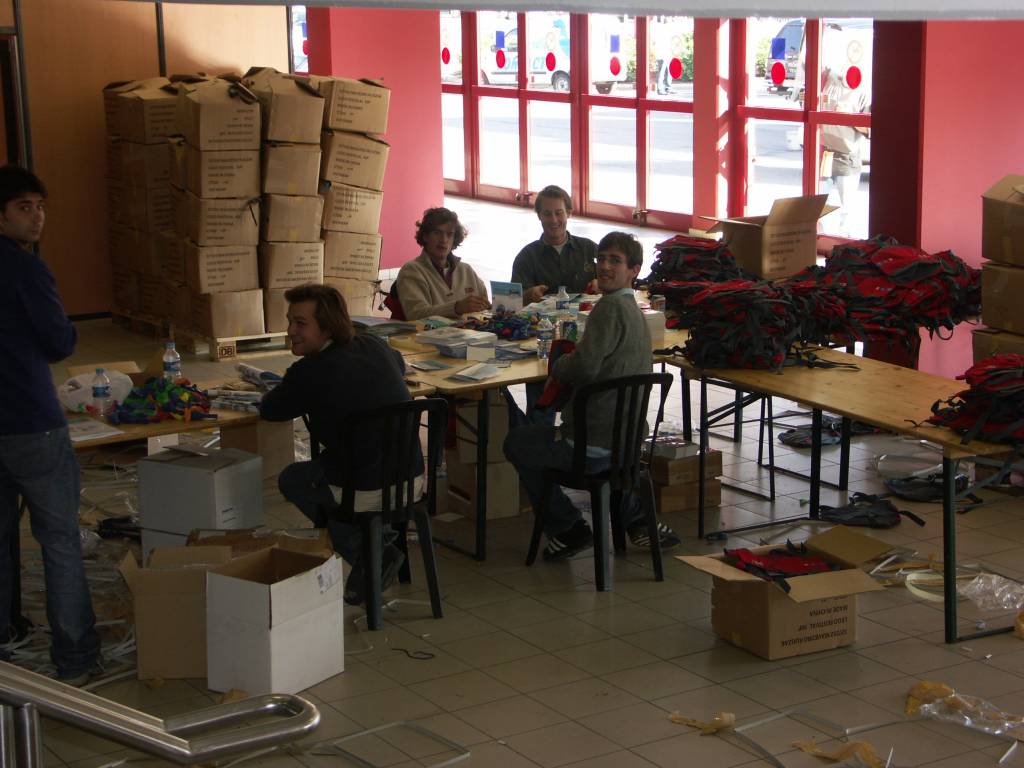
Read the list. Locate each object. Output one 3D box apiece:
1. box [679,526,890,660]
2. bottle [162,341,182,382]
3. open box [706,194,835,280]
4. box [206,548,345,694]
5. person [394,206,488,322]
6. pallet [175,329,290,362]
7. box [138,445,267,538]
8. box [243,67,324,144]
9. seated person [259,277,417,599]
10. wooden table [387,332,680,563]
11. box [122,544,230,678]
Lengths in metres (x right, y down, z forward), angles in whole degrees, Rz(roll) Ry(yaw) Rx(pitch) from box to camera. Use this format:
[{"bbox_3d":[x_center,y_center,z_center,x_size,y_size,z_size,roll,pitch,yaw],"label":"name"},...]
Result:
[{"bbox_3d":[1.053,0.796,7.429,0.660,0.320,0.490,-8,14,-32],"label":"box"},{"bbox_3d":[-1.407,-0.072,8.336,0.070,0.200,0.070,-1,12,0],"label":"bottle"},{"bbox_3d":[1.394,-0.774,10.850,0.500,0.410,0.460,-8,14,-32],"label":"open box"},{"bbox_3d":[-0.831,0.839,7.069,0.290,0.425,0.405,7,14,33],"label":"box"},{"bbox_3d":[-0.253,-0.225,9.970,0.540,1.270,0.750,-7,13,-27],"label":"person"},{"bbox_3d":[-1.548,-0.346,13.452,1.200,0.144,0.800,-7,13,-28],"label":"pallet"},{"bbox_3d":[-1.236,0.429,7.997,0.410,0.285,0.286,7,14,34],"label":"box"},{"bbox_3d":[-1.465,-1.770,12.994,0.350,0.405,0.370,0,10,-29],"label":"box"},{"bbox_3d":[-0.663,0.270,7.777,0.520,1.250,0.700,-11,16,-42],"label":"seated person"},{"bbox_3d":[0.340,0.215,9.208,1.970,0.758,0.790,-8,14,-33],"label":"wooden table"},{"bbox_3d":[-1.196,0.806,7.215,0.360,0.400,0.360,-1,12,-2],"label":"box"}]

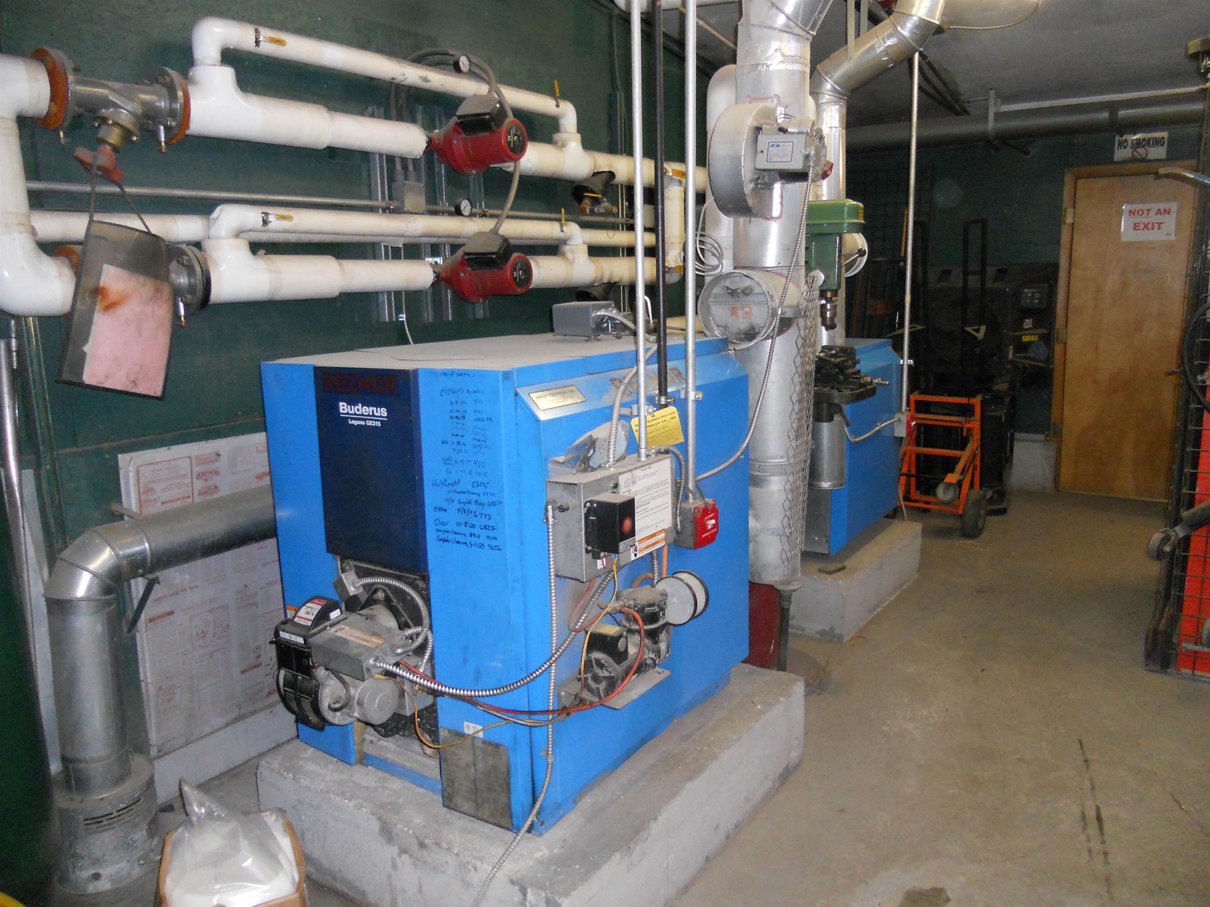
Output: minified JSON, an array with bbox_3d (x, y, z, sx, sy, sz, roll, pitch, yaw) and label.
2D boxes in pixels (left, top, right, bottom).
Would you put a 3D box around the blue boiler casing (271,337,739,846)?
[{"bbox_3d":[-0.217,0.230,2.638,0.860,1.040,0.995,6,13,34],"label":"blue boiler casing"}]

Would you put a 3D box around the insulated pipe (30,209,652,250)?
[{"bbox_3d":[-0.580,-0.787,3.421,0.090,0.095,2.950,6,13,34],"label":"insulated pipe"}]

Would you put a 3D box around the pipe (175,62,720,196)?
[{"bbox_3d":[-0.282,-1.145,3.542,0.140,0.200,2.800,6,13,34],"label":"pipe"}]

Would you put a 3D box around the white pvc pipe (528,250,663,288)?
[{"bbox_3d":[-0.056,-0.765,3.932,0.130,0.160,1.200,6,13,34],"label":"white pvc pipe"}]

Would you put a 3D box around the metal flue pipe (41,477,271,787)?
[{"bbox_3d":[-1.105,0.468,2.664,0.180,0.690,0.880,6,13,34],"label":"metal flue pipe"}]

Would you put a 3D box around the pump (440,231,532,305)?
[{"bbox_3d":[-0.415,-0.632,3.249,0.350,0.245,0.265,6,13,34],"label":"pump"}]

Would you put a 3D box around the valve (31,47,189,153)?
[{"bbox_3d":[-1.152,-0.824,2.268,0.225,0.255,0.350,6,13,34],"label":"valve"}]

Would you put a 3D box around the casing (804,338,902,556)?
[{"bbox_3d":[0.919,-0.099,4.689,0.800,0.882,1.043,6,13,34],"label":"casing"}]

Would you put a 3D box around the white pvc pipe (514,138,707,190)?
[{"bbox_3d":[0.050,-1.252,4.019,0.130,0.200,1.620,6,13,34],"label":"white pvc pipe"}]

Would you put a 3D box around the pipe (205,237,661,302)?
[{"bbox_3d":[-0.391,-0.675,3.449,0.140,0.185,2.390,6,13,34],"label":"pipe"}]

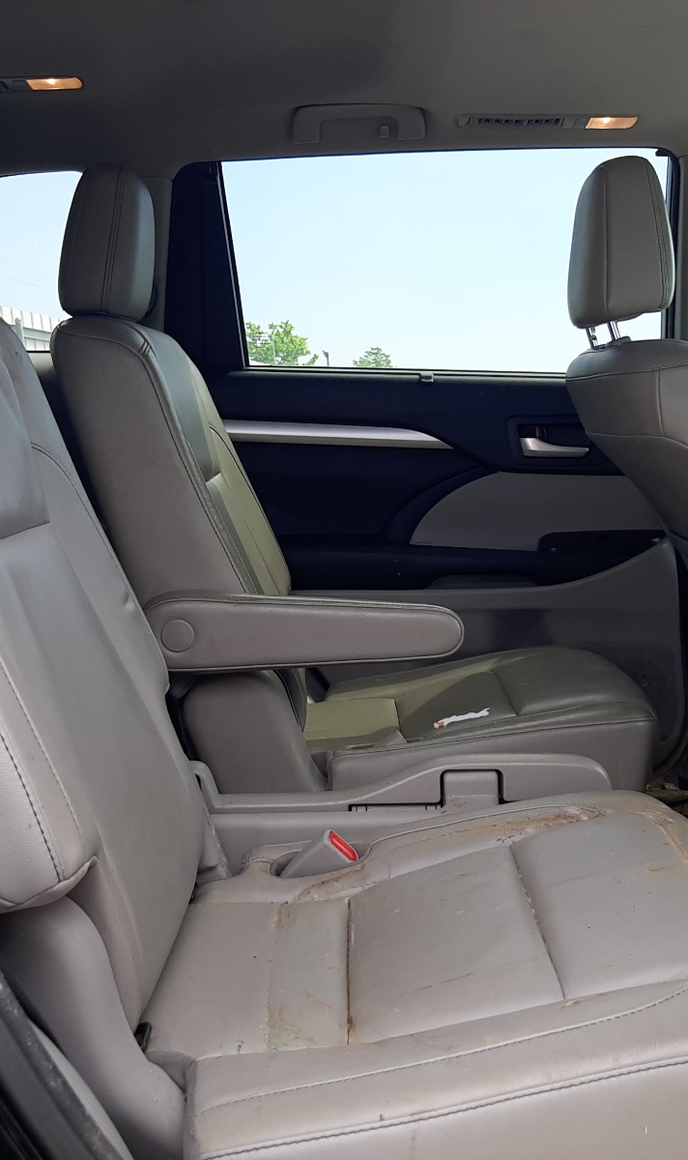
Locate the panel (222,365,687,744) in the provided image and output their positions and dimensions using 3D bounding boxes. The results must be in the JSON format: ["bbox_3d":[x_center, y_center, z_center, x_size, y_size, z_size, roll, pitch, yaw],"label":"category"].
[{"bbox_3d":[0.180,-0.030,2.223,0.940,0.740,0.140,0,10,-1],"label":"panel"}]

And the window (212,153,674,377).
[{"bbox_3d":[0.201,-0.573,2.124,0.800,0.400,0.050,0,30,-1],"label":"window"}]

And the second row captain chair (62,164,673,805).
[{"bbox_3d":[0.046,-0.114,1.871,0.890,1.040,0.560,0,10,-1],"label":"second row captain chair"}]

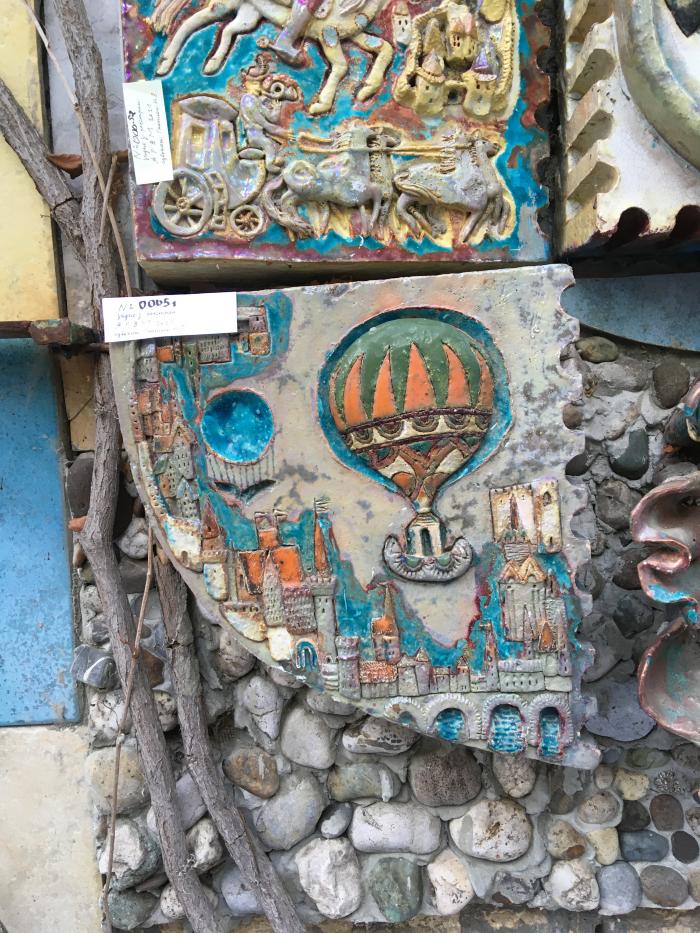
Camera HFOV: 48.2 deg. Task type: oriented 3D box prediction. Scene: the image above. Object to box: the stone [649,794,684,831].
[{"bbox_3d":[0.335,0.366,0.826,0.036,0.039,0.025,-2,8,2],"label":"stone"}]

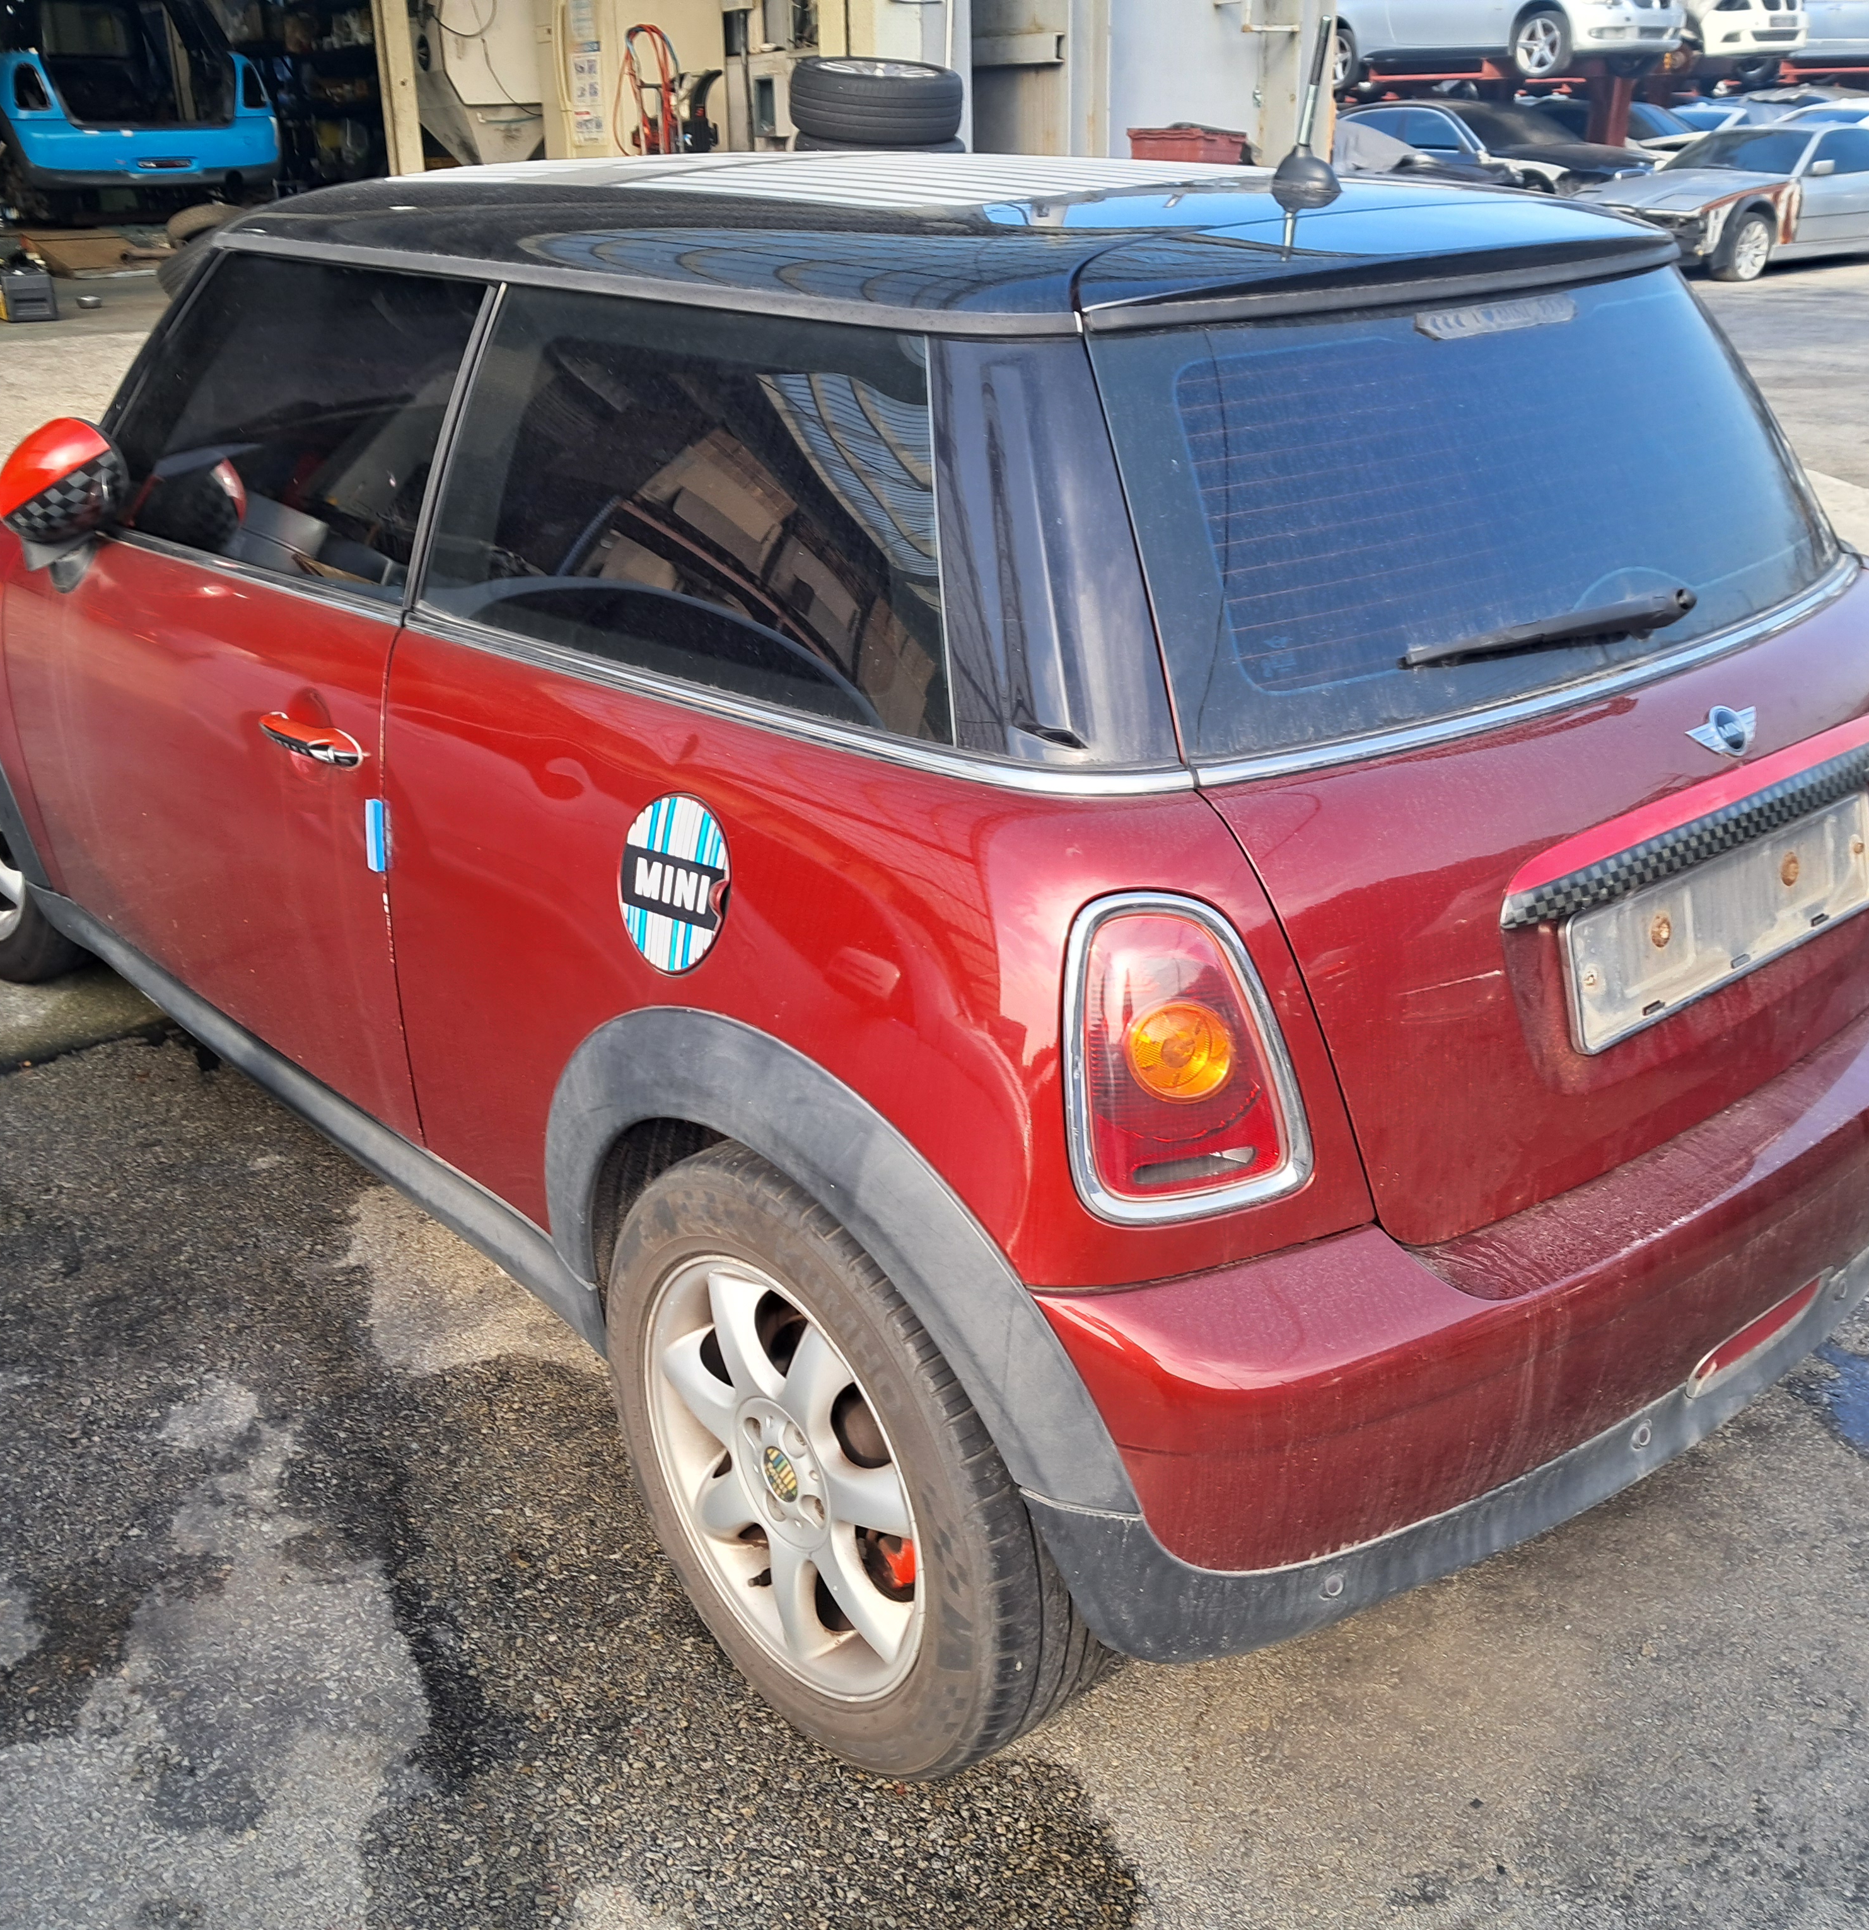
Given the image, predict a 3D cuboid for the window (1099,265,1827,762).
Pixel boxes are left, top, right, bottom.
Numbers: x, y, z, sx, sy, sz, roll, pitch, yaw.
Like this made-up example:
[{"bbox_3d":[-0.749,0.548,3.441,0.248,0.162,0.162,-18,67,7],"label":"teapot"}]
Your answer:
[{"bbox_3d":[0.556,-0.468,1.879,1.070,0.380,0.100,-19,-5,-36],"label":"window"}]

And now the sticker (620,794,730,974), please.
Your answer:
[{"bbox_3d":[-0.221,-0.064,1.731,0.020,0.175,0.172,-12,25,-43],"label":"sticker"}]

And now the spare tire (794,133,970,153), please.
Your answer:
[{"bbox_3d":[-0.200,-2.942,7.400,0.645,0.225,0.645,-1,23,0],"label":"spare tire"}]

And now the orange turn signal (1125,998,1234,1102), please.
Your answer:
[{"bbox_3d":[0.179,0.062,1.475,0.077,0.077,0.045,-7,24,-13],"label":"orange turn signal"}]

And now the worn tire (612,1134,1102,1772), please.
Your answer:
[{"bbox_3d":[-0.084,0.452,1.914,0.205,0.615,0.615,-20,30,-37],"label":"worn tire"}]

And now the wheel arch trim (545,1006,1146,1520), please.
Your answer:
[{"bbox_3d":[-0.103,0.226,1.703,0.120,0.390,0.800,-19,29,-36],"label":"wheel arch trim"}]

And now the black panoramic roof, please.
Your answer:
[{"bbox_3d":[0.000,-0.904,2.426,1.130,0.130,1.580,-20,30,-37],"label":"black panoramic roof"}]

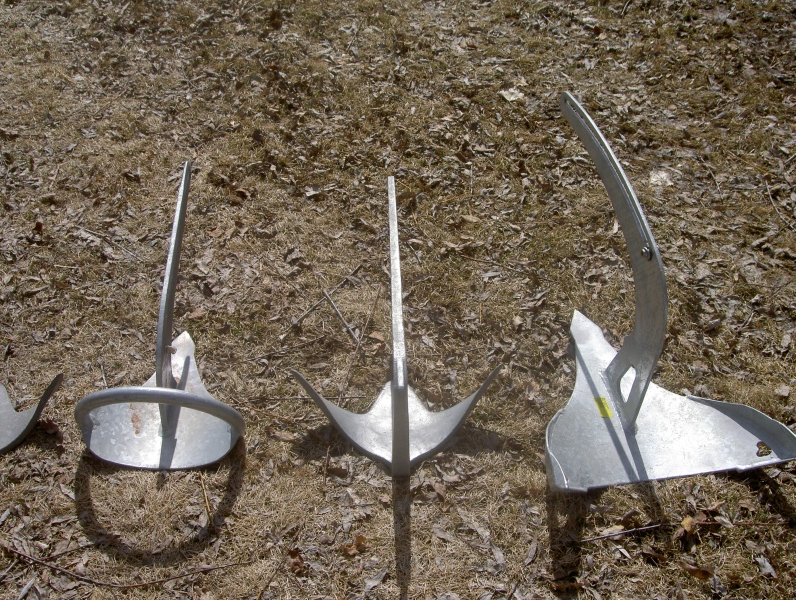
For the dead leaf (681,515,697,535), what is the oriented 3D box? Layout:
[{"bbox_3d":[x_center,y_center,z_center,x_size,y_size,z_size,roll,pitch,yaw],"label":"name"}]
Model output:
[{"bbox_3d":[0.531,0.411,1.860,0.026,0.020,0.029,-1,40,-1],"label":"dead leaf"}]

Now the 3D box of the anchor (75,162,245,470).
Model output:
[{"bbox_3d":[-0.464,0.006,2.139,0.325,0.300,0.660,-2,40,-2],"label":"anchor"}]

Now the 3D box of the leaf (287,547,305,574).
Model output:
[{"bbox_3d":[-0.184,0.468,1.826,0.028,0.018,0.048,-12,43,-14],"label":"leaf"}]

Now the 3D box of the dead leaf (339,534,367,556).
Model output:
[{"bbox_3d":[-0.082,0.441,1.828,0.045,0.022,0.036,-17,43,-19],"label":"dead leaf"}]

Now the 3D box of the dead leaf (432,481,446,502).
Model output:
[{"bbox_3d":[0.079,0.368,1.943,0.020,0.016,0.038,-8,42,-9],"label":"dead leaf"}]

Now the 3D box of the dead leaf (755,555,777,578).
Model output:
[{"bbox_3d":[0.658,0.477,1.820,0.019,0.012,0.046,-16,43,-17],"label":"dead leaf"}]

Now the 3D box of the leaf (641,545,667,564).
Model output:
[{"bbox_3d":[0.461,0.459,1.836,0.045,0.018,0.022,31,50,30],"label":"leaf"}]

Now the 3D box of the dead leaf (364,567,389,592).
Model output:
[{"bbox_3d":[-0.037,0.488,1.775,0.022,0.015,0.049,26,46,27],"label":"dead leaf"}]

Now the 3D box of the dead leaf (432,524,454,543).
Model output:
[{"bbox_3d":[0.083,0.425,1.851,0.040,0.014,0.018,30,48,31],"label":"dead leaf"}]

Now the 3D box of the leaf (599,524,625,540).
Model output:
[{"bbox_3d":[0.393,0.428,1.874,0.047,0.015,0.023,-15,43,-17],"label":"leaf"}]

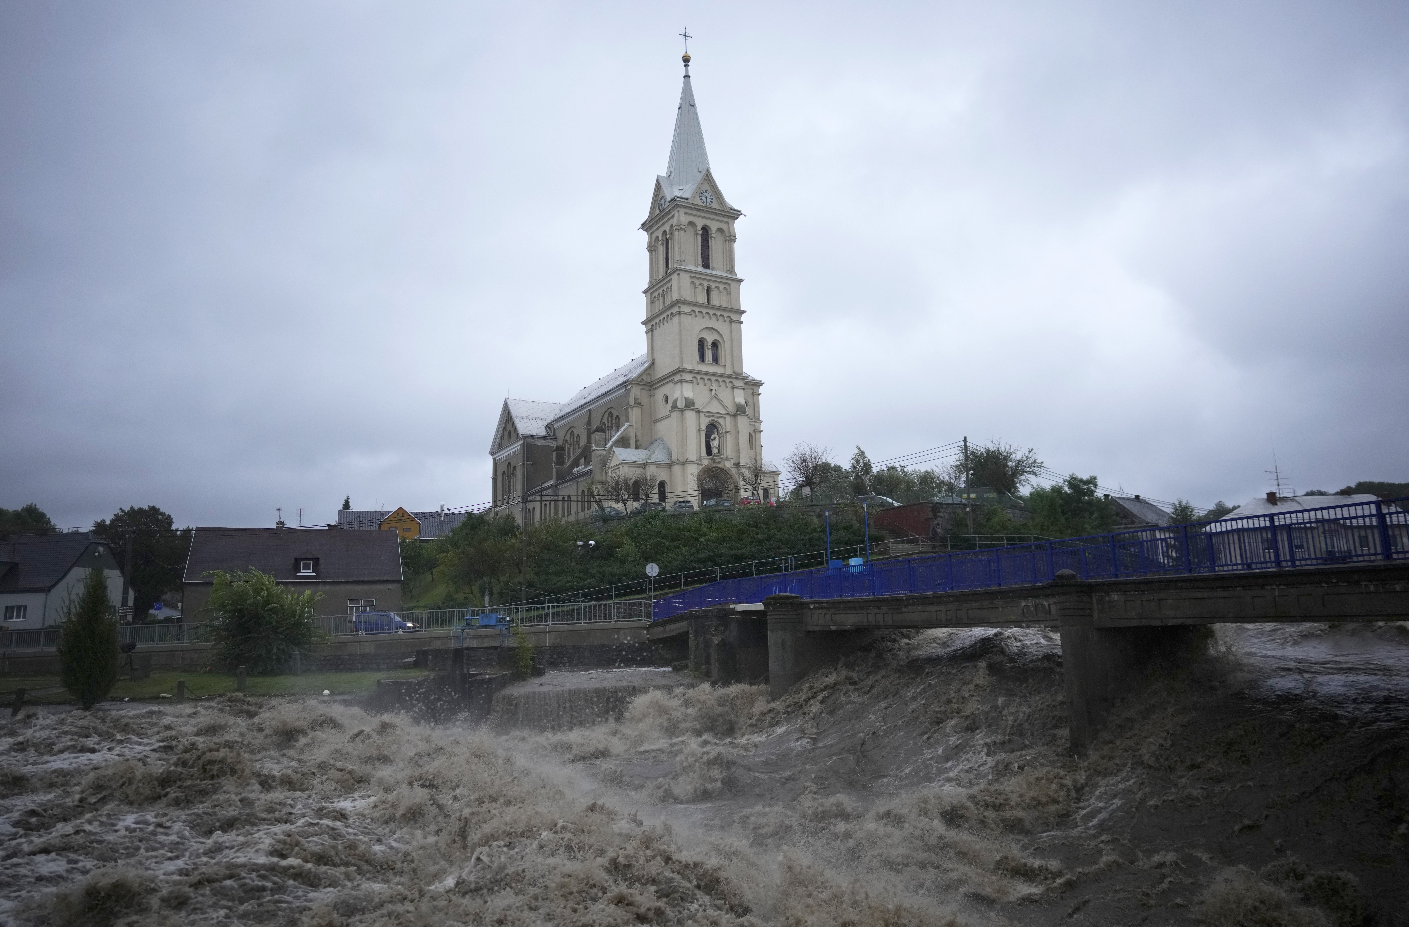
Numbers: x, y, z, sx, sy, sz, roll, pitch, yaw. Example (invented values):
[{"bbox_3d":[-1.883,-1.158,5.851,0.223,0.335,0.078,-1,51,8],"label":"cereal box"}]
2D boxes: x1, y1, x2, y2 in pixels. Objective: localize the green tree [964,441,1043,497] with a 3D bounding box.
[{"bbox_3d":[25.234,0.833,79.000,6.200,5.600,5.800,-5,-10,18],"label":"green tree"}]

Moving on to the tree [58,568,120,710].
[{"bbox_3d":[-20.659,5.871,31.500,1.750,4.700,1.750,5,-12,-33],"label":"tree"}]

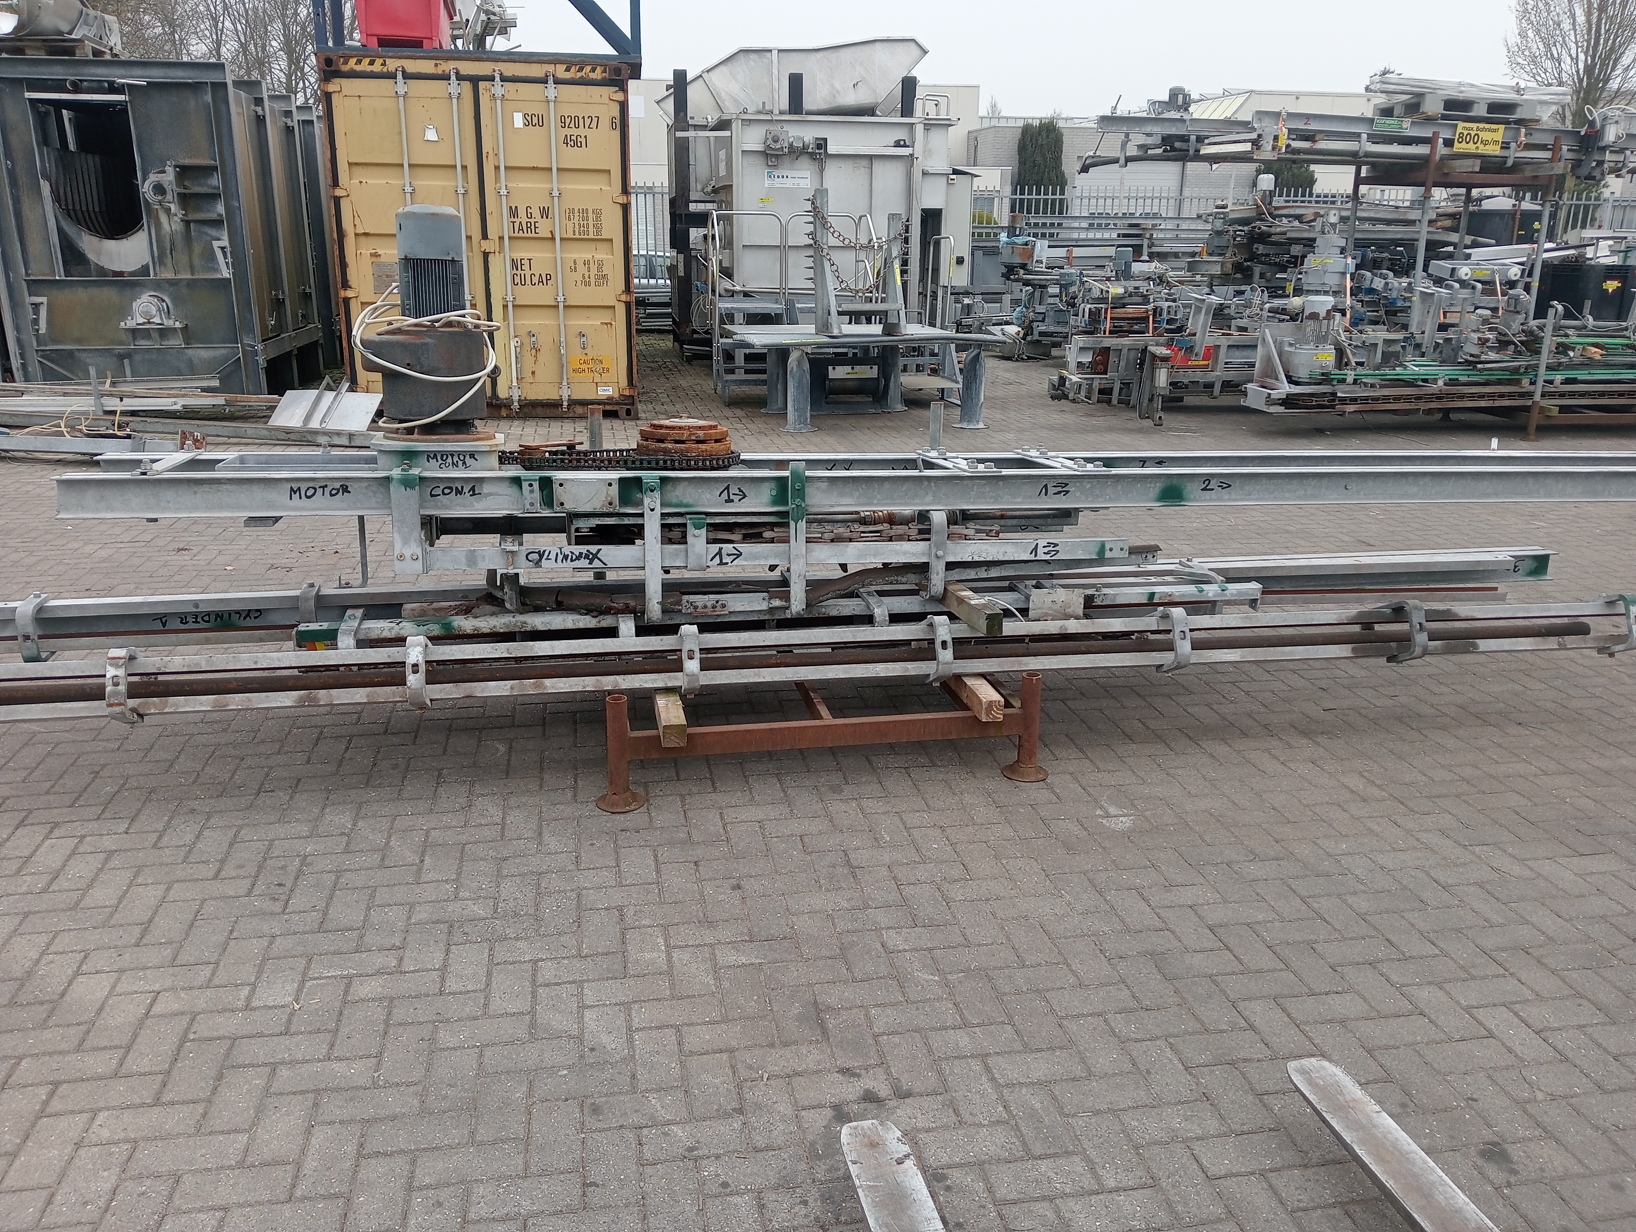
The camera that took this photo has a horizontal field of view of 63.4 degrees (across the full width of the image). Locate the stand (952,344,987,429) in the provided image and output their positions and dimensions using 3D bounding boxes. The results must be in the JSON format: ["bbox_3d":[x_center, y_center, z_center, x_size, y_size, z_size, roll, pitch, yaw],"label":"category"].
[{"bbox_3d":[1.331,-1.968,11.402,0.300,0.676,0.300,-2,17,-8],"label":"stand"}]

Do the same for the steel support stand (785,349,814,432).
[{"bbox_3d":[-0.153,-1.899,11.101,0.300,0.683,0.300,-2,17,-8],"label":"steel support stand"}]

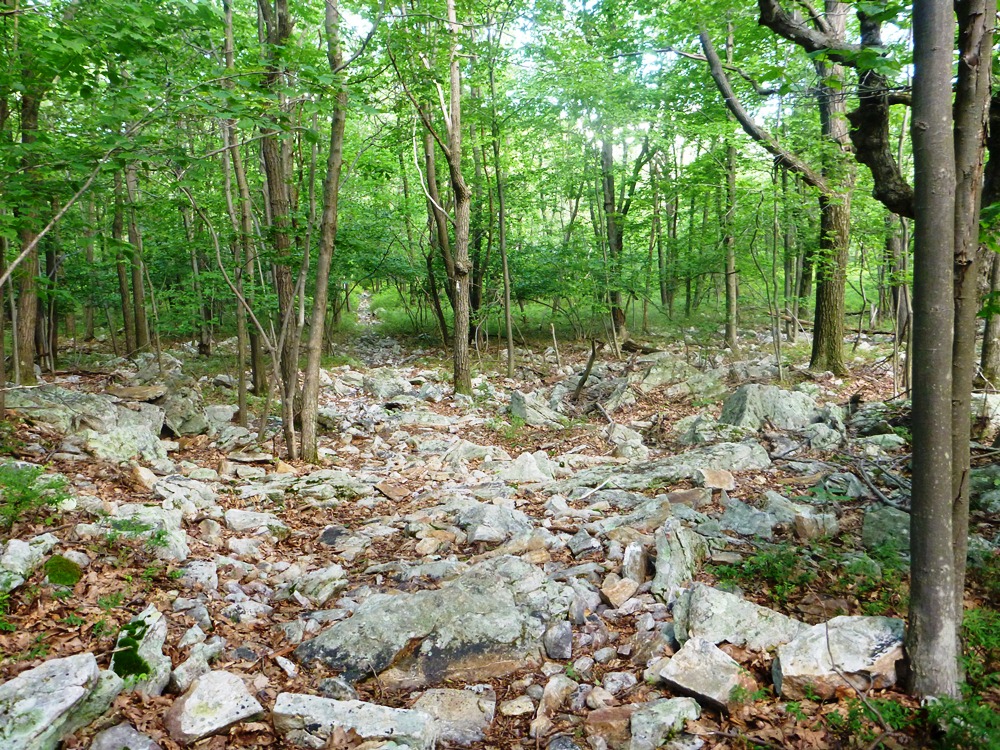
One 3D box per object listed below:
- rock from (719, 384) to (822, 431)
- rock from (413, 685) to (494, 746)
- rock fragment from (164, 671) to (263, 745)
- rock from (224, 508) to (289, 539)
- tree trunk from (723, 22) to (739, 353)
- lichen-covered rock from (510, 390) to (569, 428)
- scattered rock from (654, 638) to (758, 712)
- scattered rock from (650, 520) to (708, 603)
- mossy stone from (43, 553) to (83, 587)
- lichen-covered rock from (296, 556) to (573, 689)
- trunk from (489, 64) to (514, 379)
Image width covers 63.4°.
[{"bbox_3d":[3.027,0.353,9.111,1.020,0.470,0.700,-1,5,-10],"label":"rock"},{"bbox_3d":[-0.166,1.212,2.891,0.270,0.130,0.210,-1,5,-10],"label":"rock"},{"bbox_3d":[-1.045,1.209,2.960,0.340,0.170,0.270,-1,4,-17],"label":"rock fragment"},{"bbox_3d":[-1.638,1.002,5.420,0.400,0.160,0.260,0,4,-6],"label":"rock"},{"bbox_3d":[5.699,-4.636,20.000,0.300,8.100,0.300,0,4,0],"label":"tree trunk"},{"bbox_3d":[0.438,0.380,9.063,0.570,0.380,0.420,-2,5,-20],"label":"lichen-covered rock"},{"bbox_3d":[0.791,1.151,3.127,0.290,0.150,0.310,-4,6,-38],"label":"scattered rock"},{"bbox_3d":[0.973,1.009,4.399,0.250,0.320,0.400,1,5,12],"label":"scattered rock"},{"bbox_3d":[-2.423,1.083,4.480,0.210,0.145,0.180,-2,4,-27],"label":"mossy stone"},{"bbox_3d":[-0.293,1.103,3.620,1.150,0.350,0.650,-1,4,-12],"label":"lichen-covered rock"},{"bbox_3d":[0.027,-2.752,14.500,0.190,5.600,0.190,-4,-2,0],"label":"trunk"}]

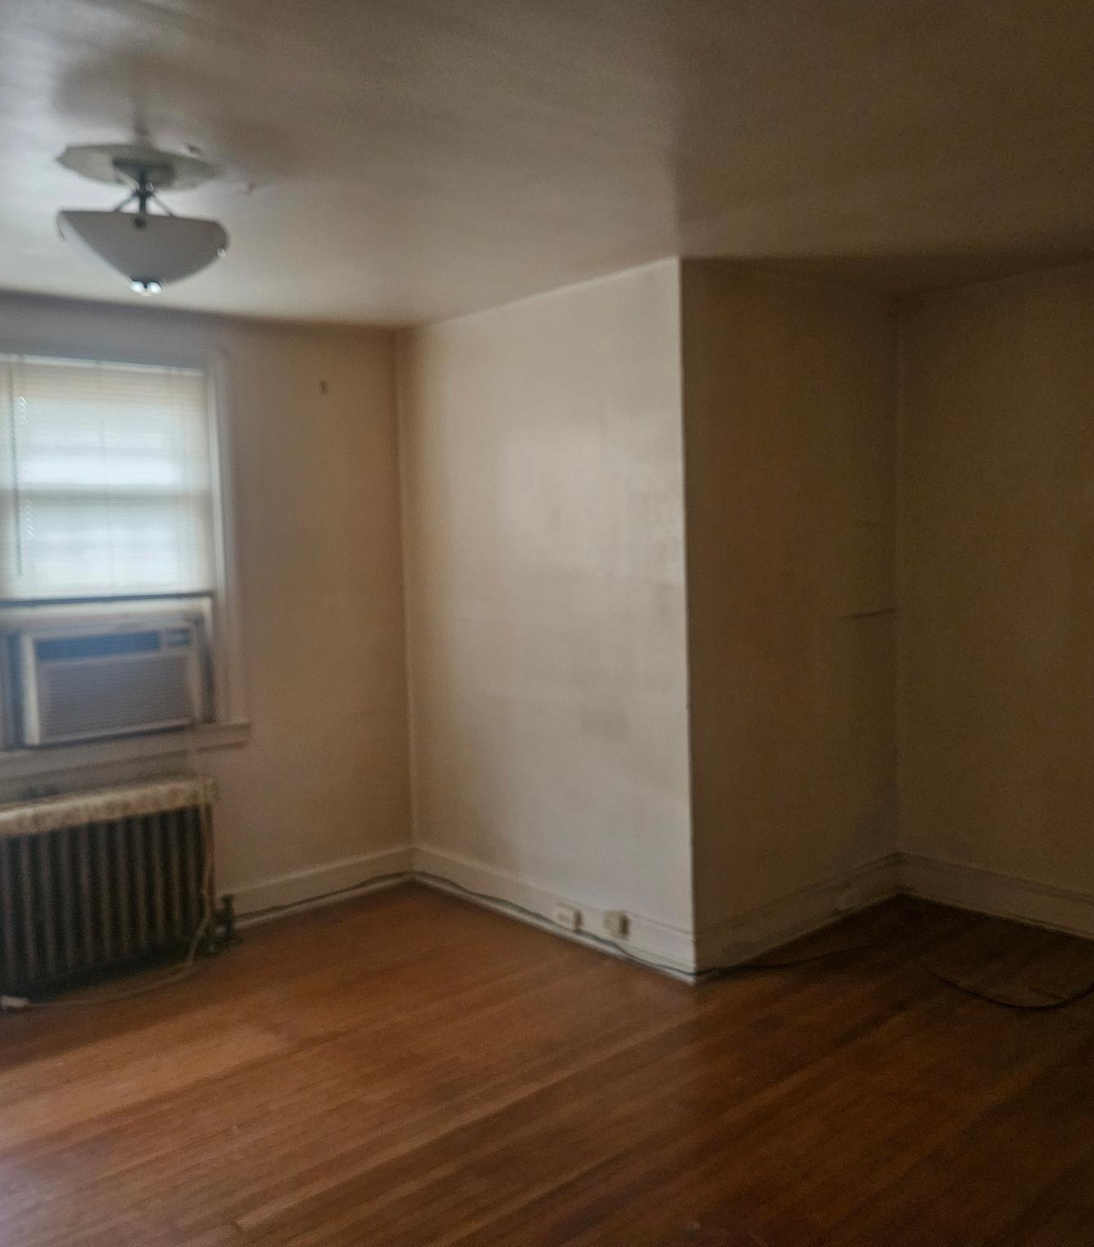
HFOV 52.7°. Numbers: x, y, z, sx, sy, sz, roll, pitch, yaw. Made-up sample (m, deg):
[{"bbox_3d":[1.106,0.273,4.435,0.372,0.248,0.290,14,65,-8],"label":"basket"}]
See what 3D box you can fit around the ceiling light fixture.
[{"bbox_3d":[-0.962,-0.936,2.640,0.390,0.300,0.390,-6,6,-42],"label":"ceiling light fixture"}]

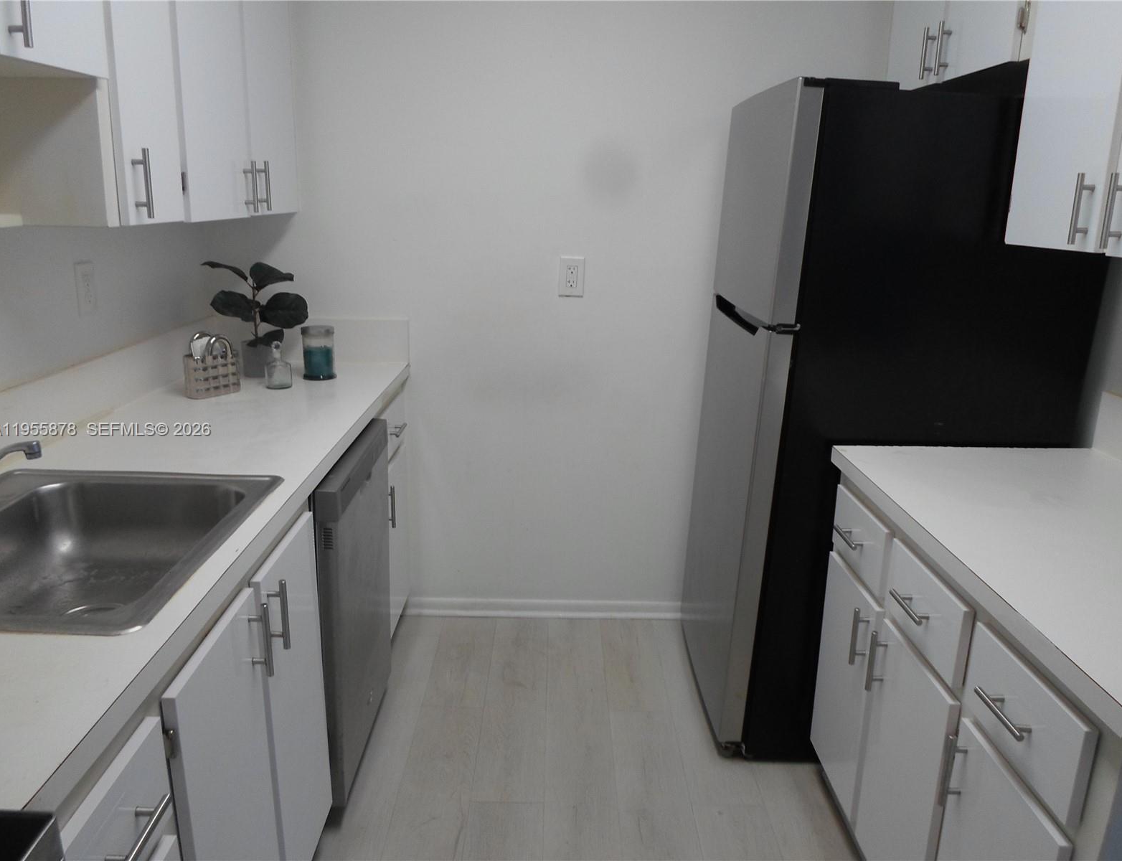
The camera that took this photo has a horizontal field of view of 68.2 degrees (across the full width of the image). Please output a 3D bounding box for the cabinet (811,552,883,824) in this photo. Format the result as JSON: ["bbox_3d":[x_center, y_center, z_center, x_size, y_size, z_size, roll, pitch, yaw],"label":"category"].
[{"bbox_3d":[0.893,0.561,1.847,0.549,0.498,0.290,1,16,-1],"label":"cabinet"}]

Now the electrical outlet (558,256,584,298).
[{"bbox_3d":[0.035,-0.490,2.652,0.079,0.124,0.008,1,16,-1],"label":"electrical outlet"}]

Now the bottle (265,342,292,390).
[{"bbox_3d":[-0.803,-0.190,2.352,0.075,0.130,0.069,-4,17,-18],"label":"bottle"}]

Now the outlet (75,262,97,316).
[{"bbox_3d":[-1.133,-0.337,1.978,0.008,0.124,0.081,1,16,-1],"label":"outlet"}]

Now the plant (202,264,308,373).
[{"bbox_3d":[-0.909,-0.332,2.465,0.295,0.338,0.234,1,16,-1],"label":"plant"}]

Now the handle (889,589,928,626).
[{"bbox_3d":[0.612,0.309,1.449,0.034,0.011,0.120,1,16,-1],"label":"handle"}]

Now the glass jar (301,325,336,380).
[{"bbox_3d":[-0.723,-0.234,2.472,0.102,0.153,0.102,1,16,-1],"label":"glass jar"}]

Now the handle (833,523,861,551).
[{"bbox_3d":[0.608,0.225,1.749,0.034,0.011,0.120,1,16,-1],"label":"handle"}]

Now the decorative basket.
[{"bbox_3d":[-0.947,-0.177,2.245,0.073,0.160,0.124,13,20,37],"label":"decorative basket"}]

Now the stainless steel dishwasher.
[{"bbox_3d":[-0.788,0.431,2.107,0.610,0.819,0.575,1,16,-1],"label":"stainless steel dishwasher"}]

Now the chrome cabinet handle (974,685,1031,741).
[{"bbox_3d":[0.615,0.392,1.150,0.034,0.011,0.120,1,16,-1],"label":"chrome cabinet handle"}]

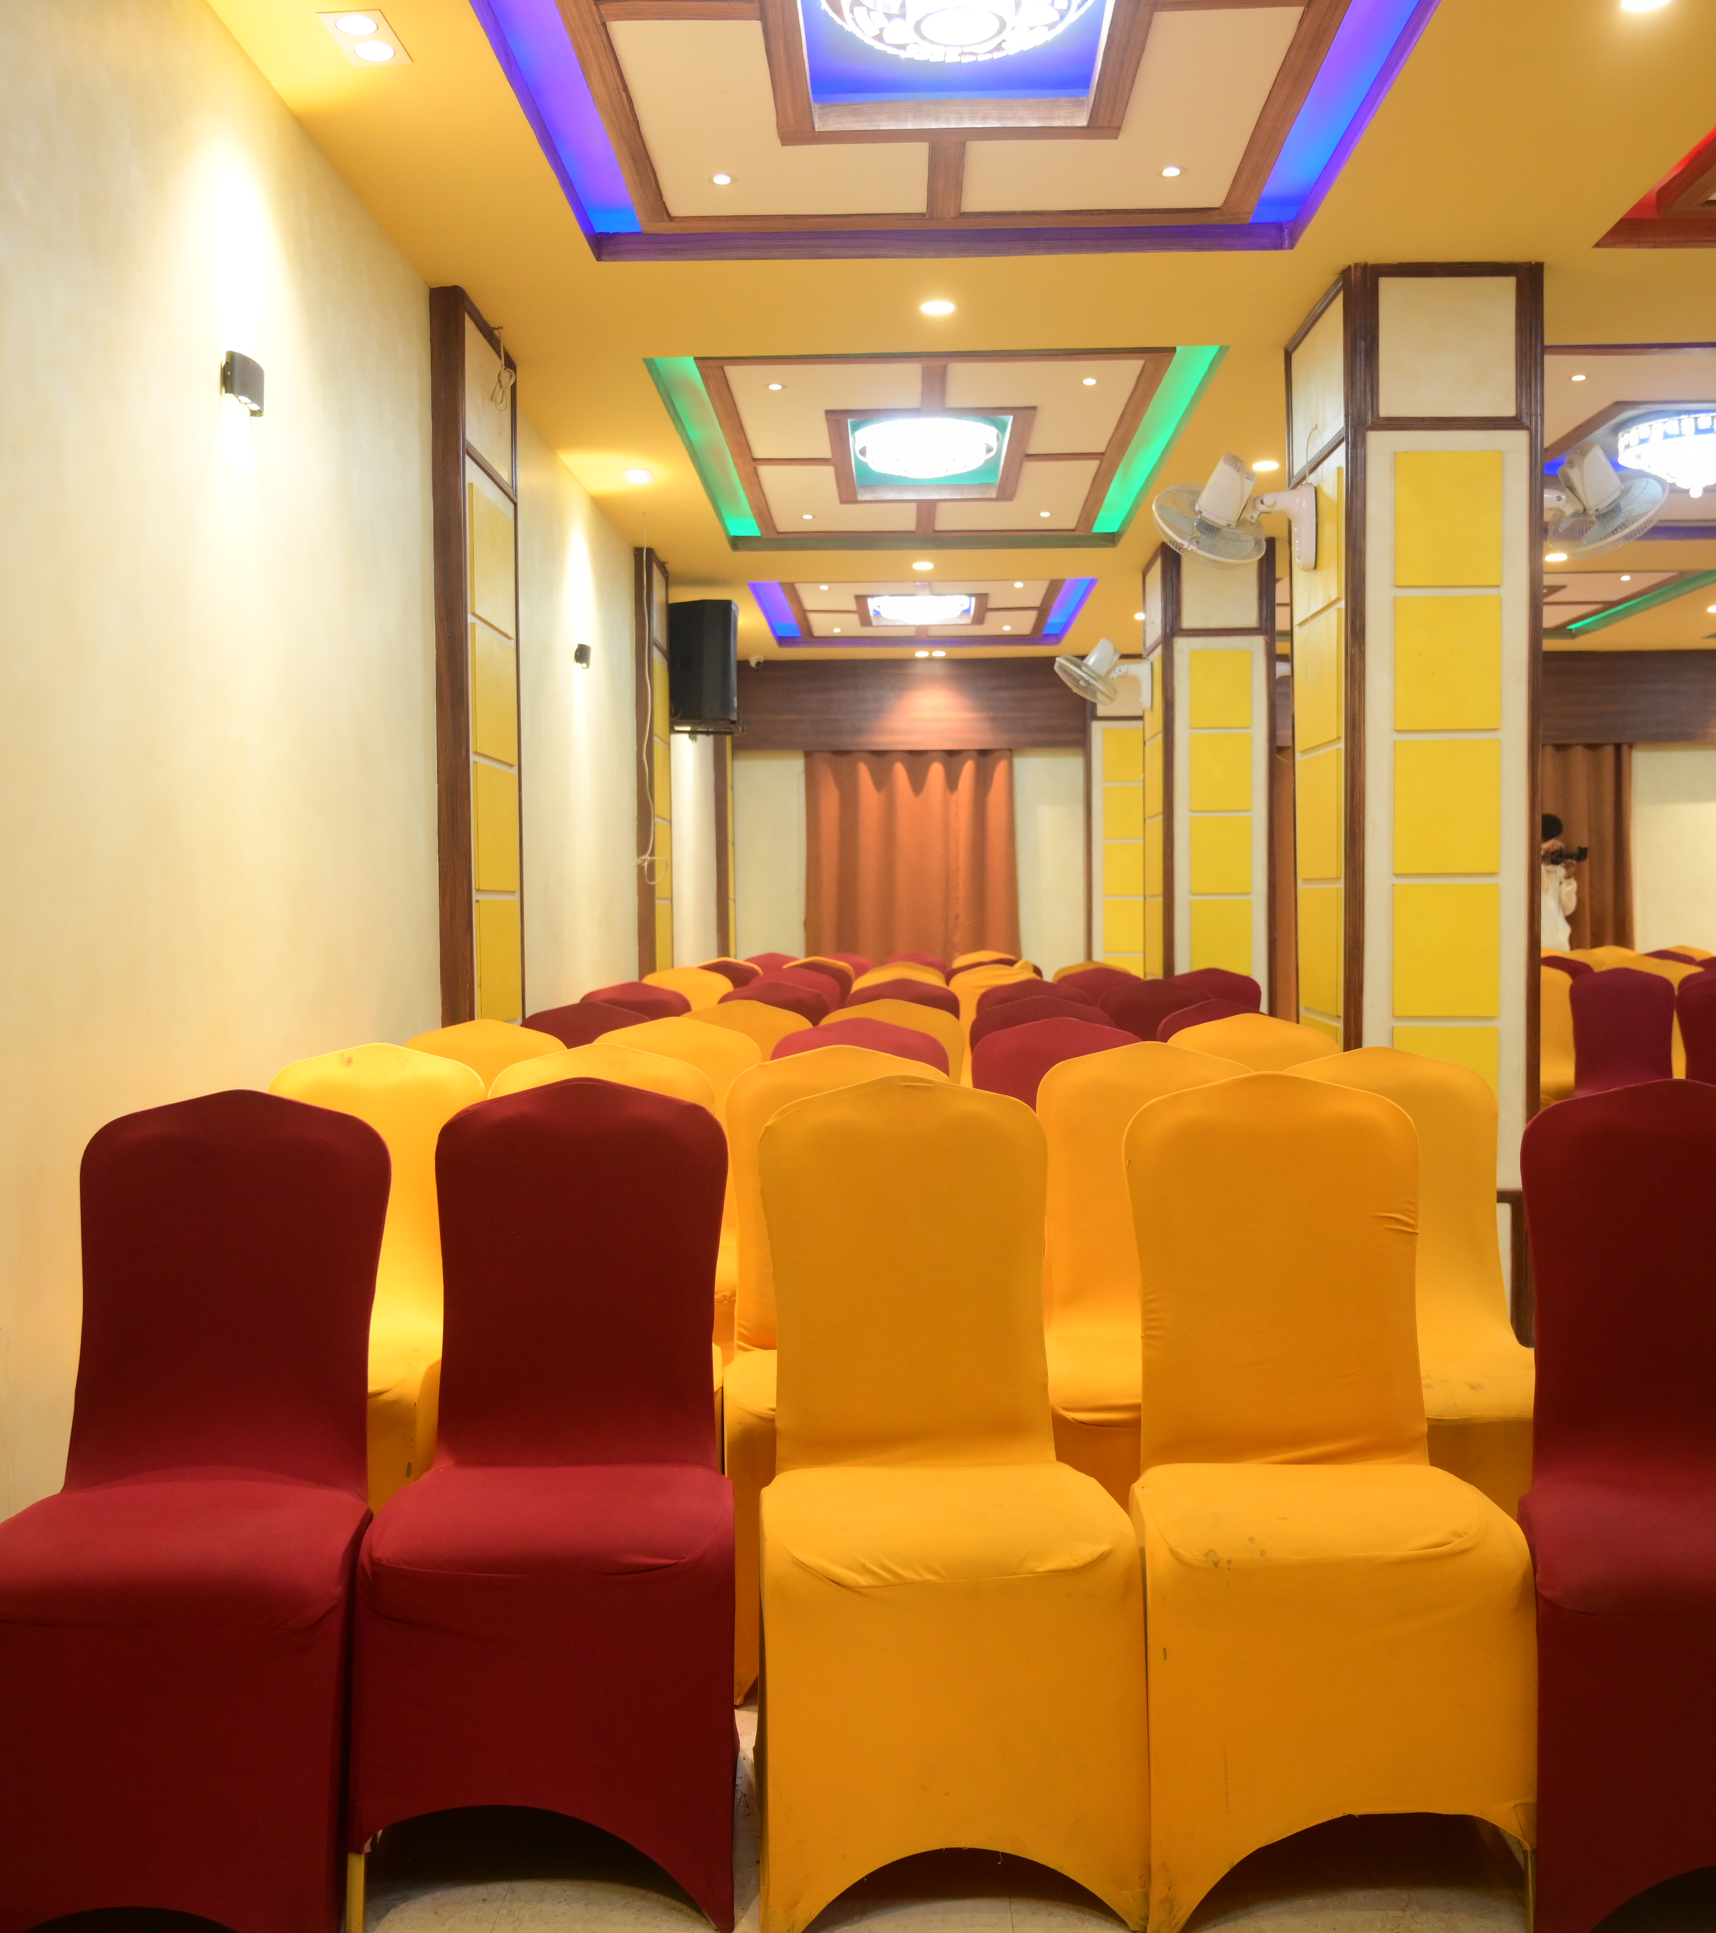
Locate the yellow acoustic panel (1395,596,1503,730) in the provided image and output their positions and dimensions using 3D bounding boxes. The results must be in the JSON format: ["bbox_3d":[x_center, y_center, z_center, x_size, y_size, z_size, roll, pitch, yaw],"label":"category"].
[{"bbox_3d":[1.478,-0.765,4.838,0.265,0.334,0.020,0,2,1],"label":"yellow acoustic panel"}]

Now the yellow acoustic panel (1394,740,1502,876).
[{"bbox_3d":[1.611,-0.432,5.280,0.291,0.370,0.025,0,2,1],"label":"yellow acoustic panel"}]

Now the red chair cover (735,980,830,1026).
[{"bbox_3d":[-0.274,0.519,6.226,0.445,0.935,0.530,0,2,1],"label":"red chair cover"}]

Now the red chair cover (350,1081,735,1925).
[{"bbox_3d":[-0.383,0.651,2.559,0.455,0.945,0.560,-1,2,-2],"label":"red chair cover"}]

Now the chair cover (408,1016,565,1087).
[{"bbox_3d":[-0.797,0.590,3.959,0.445,0.935,0.530,-1,2,-2],"label":"chair cover"}]

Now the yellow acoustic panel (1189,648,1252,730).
[{"bbox_3d":[1.711,-1.303,9.100,0.291,0.371,0.025,0,2,1],"label":"yellow acoustic panel"}]

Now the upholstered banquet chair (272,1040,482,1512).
[{"bbox_3d":[-0.867,0.613,3.233,0.450,0.930,0.580,0,2,1],"label":"upholstered banquet chair"}]

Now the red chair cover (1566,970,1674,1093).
[{"bbox_3d":[2.844,0.483,7.058,0.450,0.930,0.580,0,2,11],"label":"red chair cover"}]

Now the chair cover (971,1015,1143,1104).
[{"bbox_3d":[0.430,0.579,3.930,0.445,0.935,0.530,0,2,1],"label":"chair cover"}]

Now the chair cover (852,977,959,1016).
[{"bbox_3d":[0.155,0.514,6.266,0.445,0.935,0.530,0,2,1],"label":"chair cover"}]

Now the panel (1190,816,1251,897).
[{"bbox_3d":[1.586,-0.493,8.416,0.267,0.336,0.020,0,2,1],"label":"panel"}]

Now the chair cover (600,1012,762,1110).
[{"bbox_3d":[-0.415,0.587,4.172,0.450,0.945,0.530,0,2,2],"label":"chair cover"}]

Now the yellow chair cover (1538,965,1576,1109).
[{"bbox_3d":[2.746,0.466,7.703,0.450,0.930,0.580,0,2,1],"label":"yellow chair cover"}]

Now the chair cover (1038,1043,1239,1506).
[{"bbox_3d":[0.497,0.604,3.078,0.445,0.935,0.530,0,2,2],"label":"chair cover"}]

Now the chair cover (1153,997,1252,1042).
[{"bbox_3d":[1.001,0.562,5.138,0.455,0.945,0.560,0,2,1],"label":"chair cover"}]

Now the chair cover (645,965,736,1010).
[{"bbox_3d":[-0.708,0.480,7.850,0.450,0.945,0.530,0,2,2],"label":"chair cover"}]

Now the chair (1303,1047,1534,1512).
[{"bbox_3d":[0.866,0.603,3.000,0.445,0.935,0.530,0,2,5],"label":"chair"}]

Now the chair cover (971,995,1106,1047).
[{"bbox_3d":[0.499,0.554,5.003,0.450,0.930,0.580,0,2,1],"label":"chair cover"}]

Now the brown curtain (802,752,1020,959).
[{"bbox_3d":[0.385,-0.393,13.739,1.546,2.283,0.140,0,2,2],"label":"brown curtain"}]

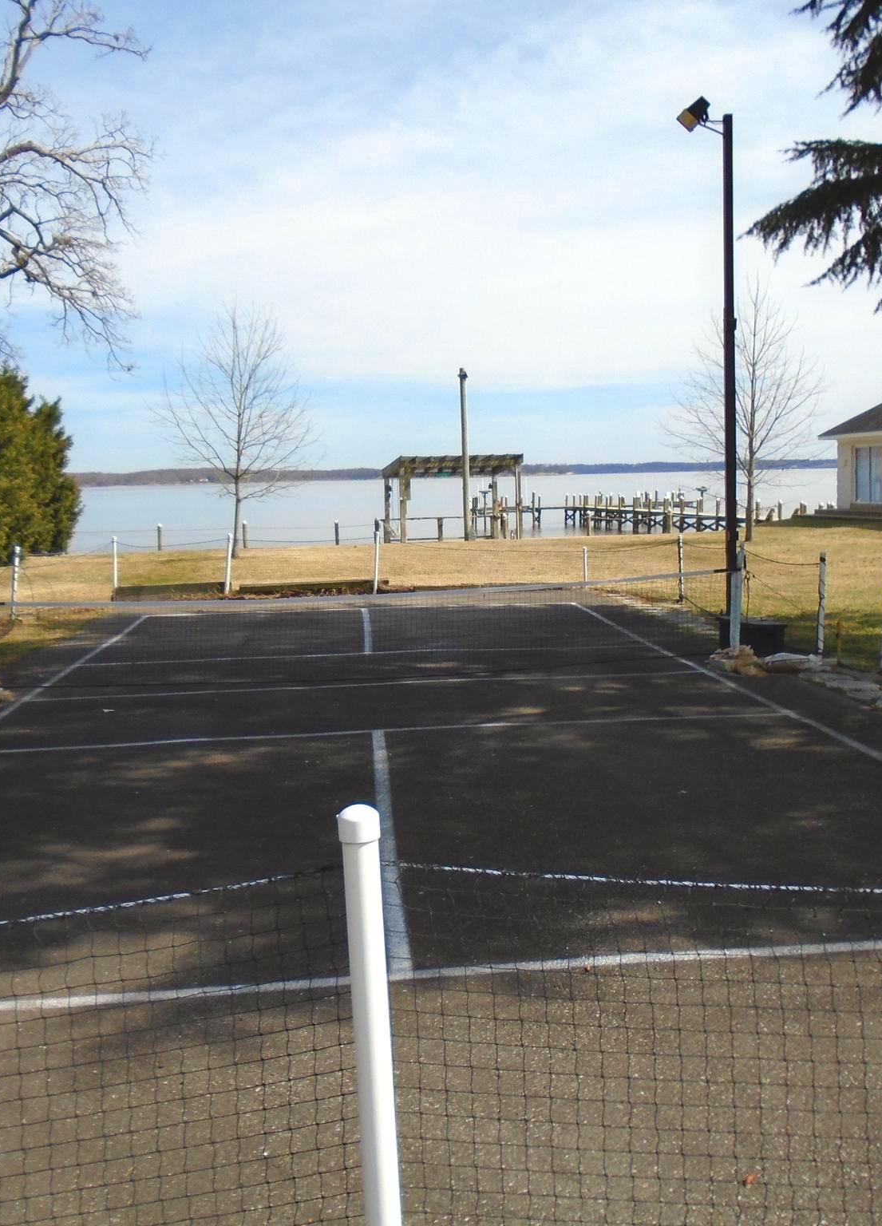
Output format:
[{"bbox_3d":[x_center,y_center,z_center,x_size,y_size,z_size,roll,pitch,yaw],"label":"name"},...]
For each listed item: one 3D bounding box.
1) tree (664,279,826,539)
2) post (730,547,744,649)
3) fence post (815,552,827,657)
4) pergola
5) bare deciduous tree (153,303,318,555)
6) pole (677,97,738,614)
[{"bbox_3d":[7.593,-5.016,30.641,4.090,6.490,4.090,-2,6,-5],"label":"tree"},{"bbox_3d":[2.766,-0.051,11.442,0.090,1.054,0.090,-2,6,-5],"label":"post"},{"bbox_3d":[3.676,-0.078,11.844,0.058,1.016,0.058,-2,6,-5],"label":"fence post"},{"bbox_3d":[0.356,-3.709,39.617,3.800,2.750,3.400,-3,6,-10],"label":"pergola"},{"bbox_3d":[-5.588,-4.819,32.634,4.460,6.620,4.460,-2,6,-5],"label":"bare deciduous tree"},{"bbox_3d":[2.845,-2.537,13.066,0.640,5.670,0.360,-2,6,-5],"label":"pole"}]

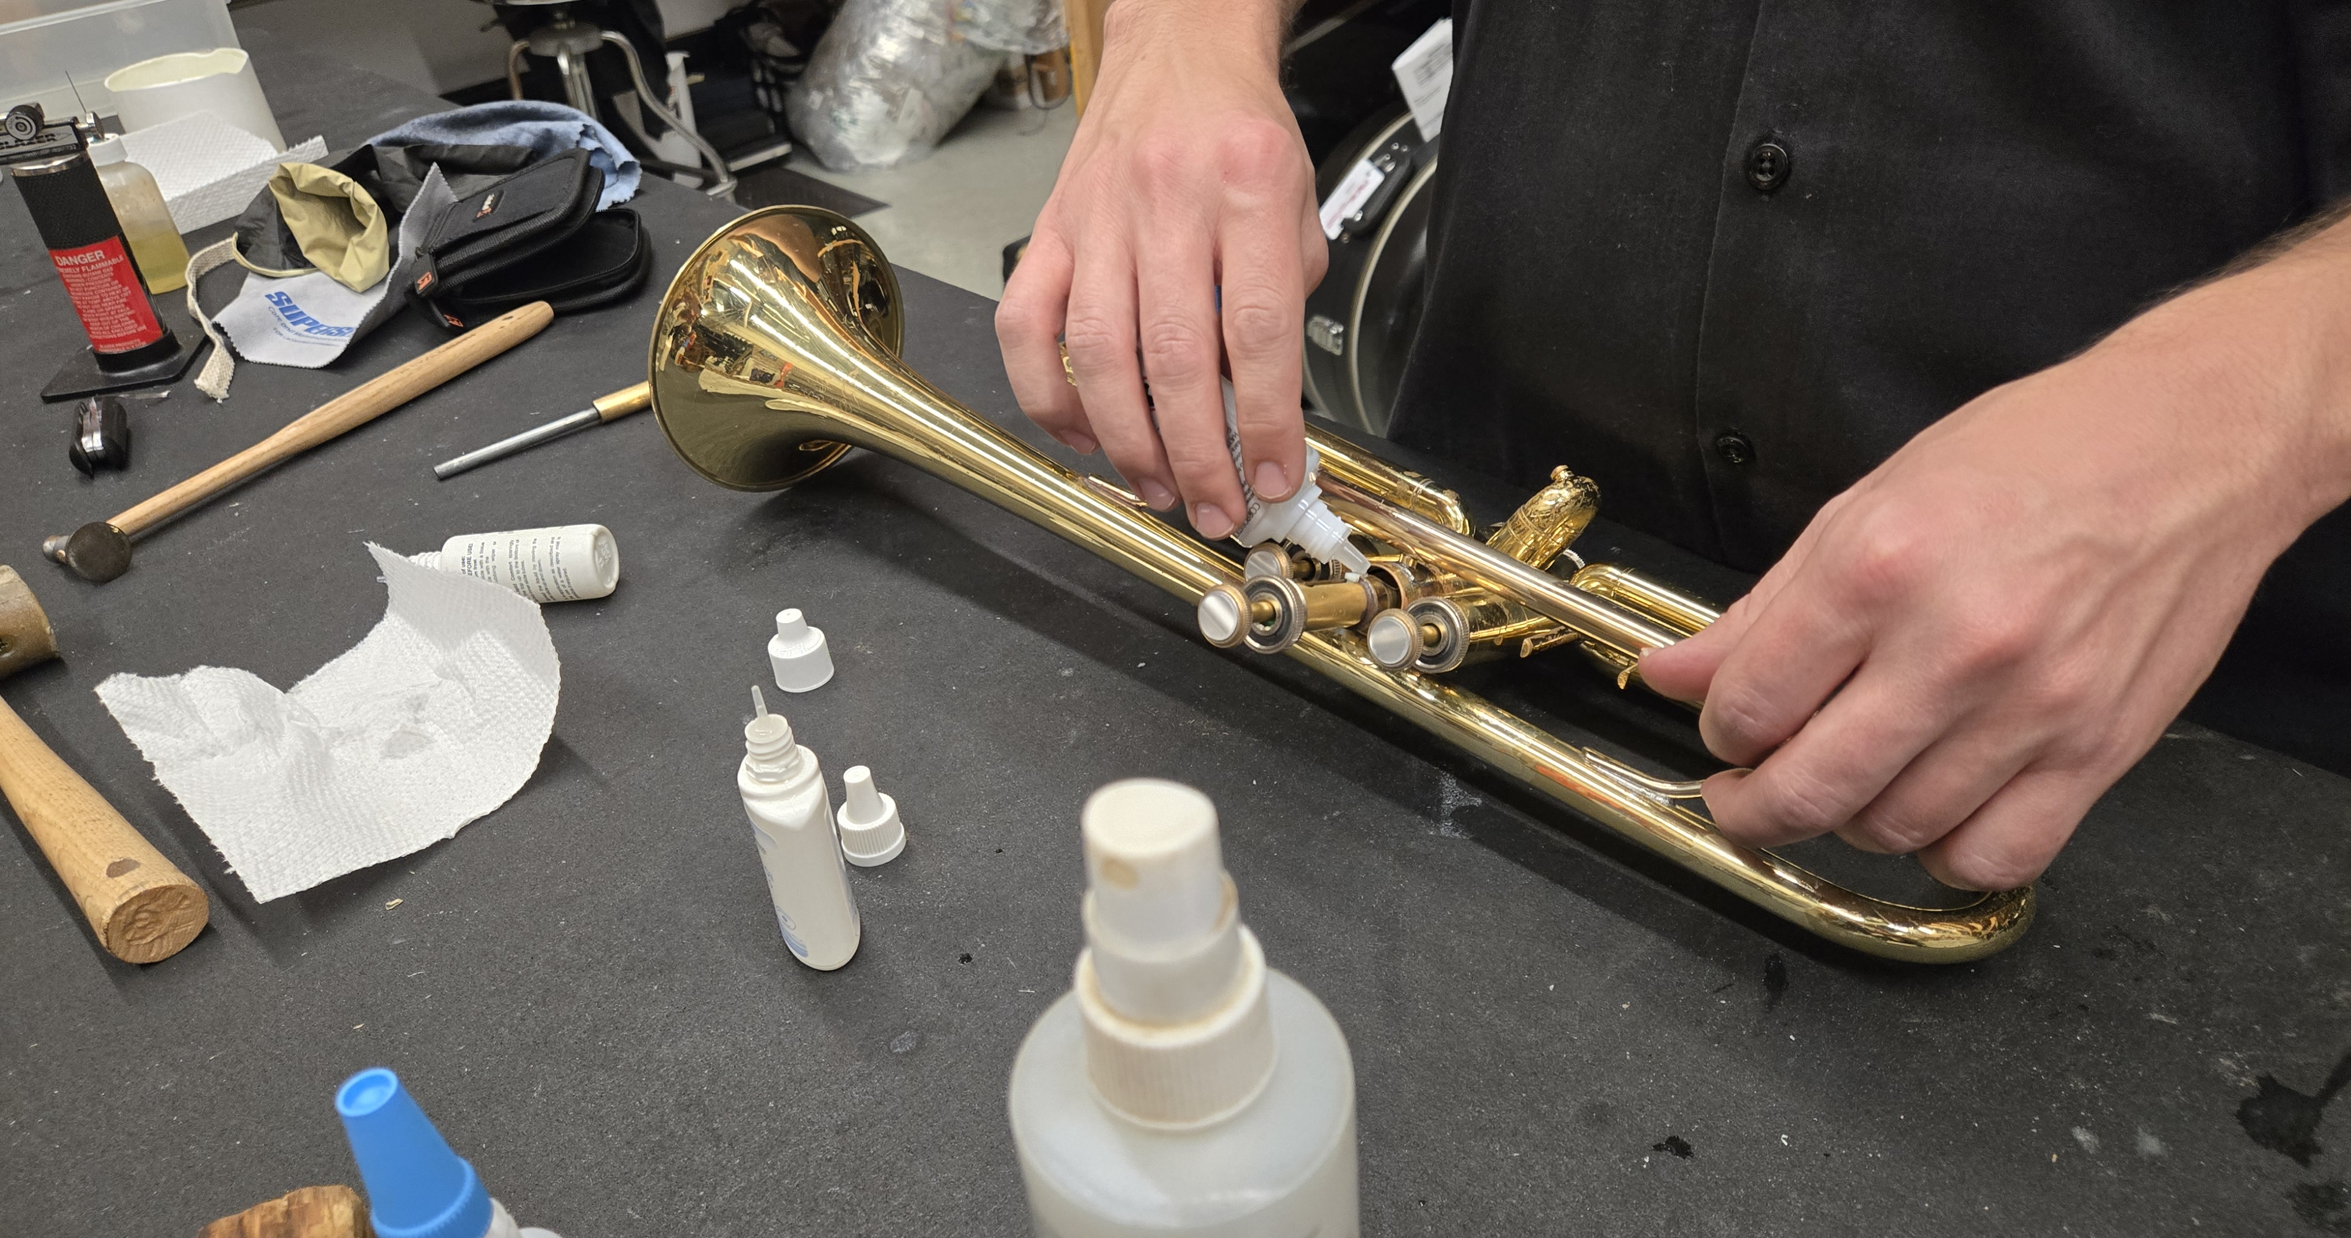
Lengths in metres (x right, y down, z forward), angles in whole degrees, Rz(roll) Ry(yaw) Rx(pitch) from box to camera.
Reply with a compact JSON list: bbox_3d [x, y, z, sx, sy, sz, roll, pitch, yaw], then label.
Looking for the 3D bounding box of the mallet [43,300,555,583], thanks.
[{"bbox_3d":[-0.404,-0.095,0.750,0.050,0.027,0.282,12,36,25],"label":"mallet"}]

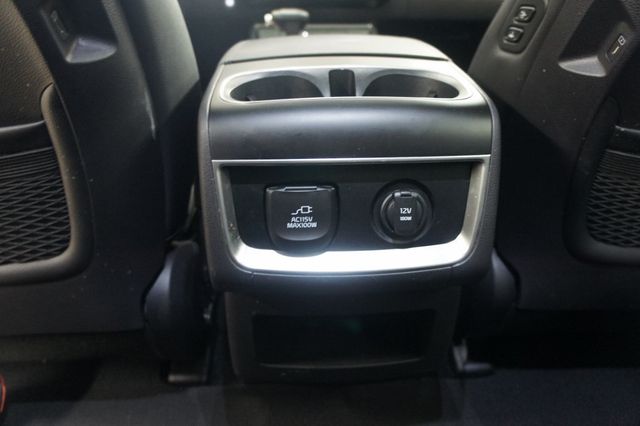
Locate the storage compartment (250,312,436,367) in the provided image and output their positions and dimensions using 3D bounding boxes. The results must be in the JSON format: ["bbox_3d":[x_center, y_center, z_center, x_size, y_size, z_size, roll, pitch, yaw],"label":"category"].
[{"bbox_3d":[0.021,0.102,0.486,0.165,0.057,0.080,-2,24,-3],"label":"storage compartment"}]

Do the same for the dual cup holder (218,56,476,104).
[{"bbox_3d":[0.019,-0.105,0.410,0.194,0.018,0.109,-2,33,-3],"label":"dual cup holder"}]

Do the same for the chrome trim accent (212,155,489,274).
[{"bbox_3d":[0.024,-0.002,0.395,0.212,0.094,0.032,-2,17,-3],"label":"chrome trim accent"}]

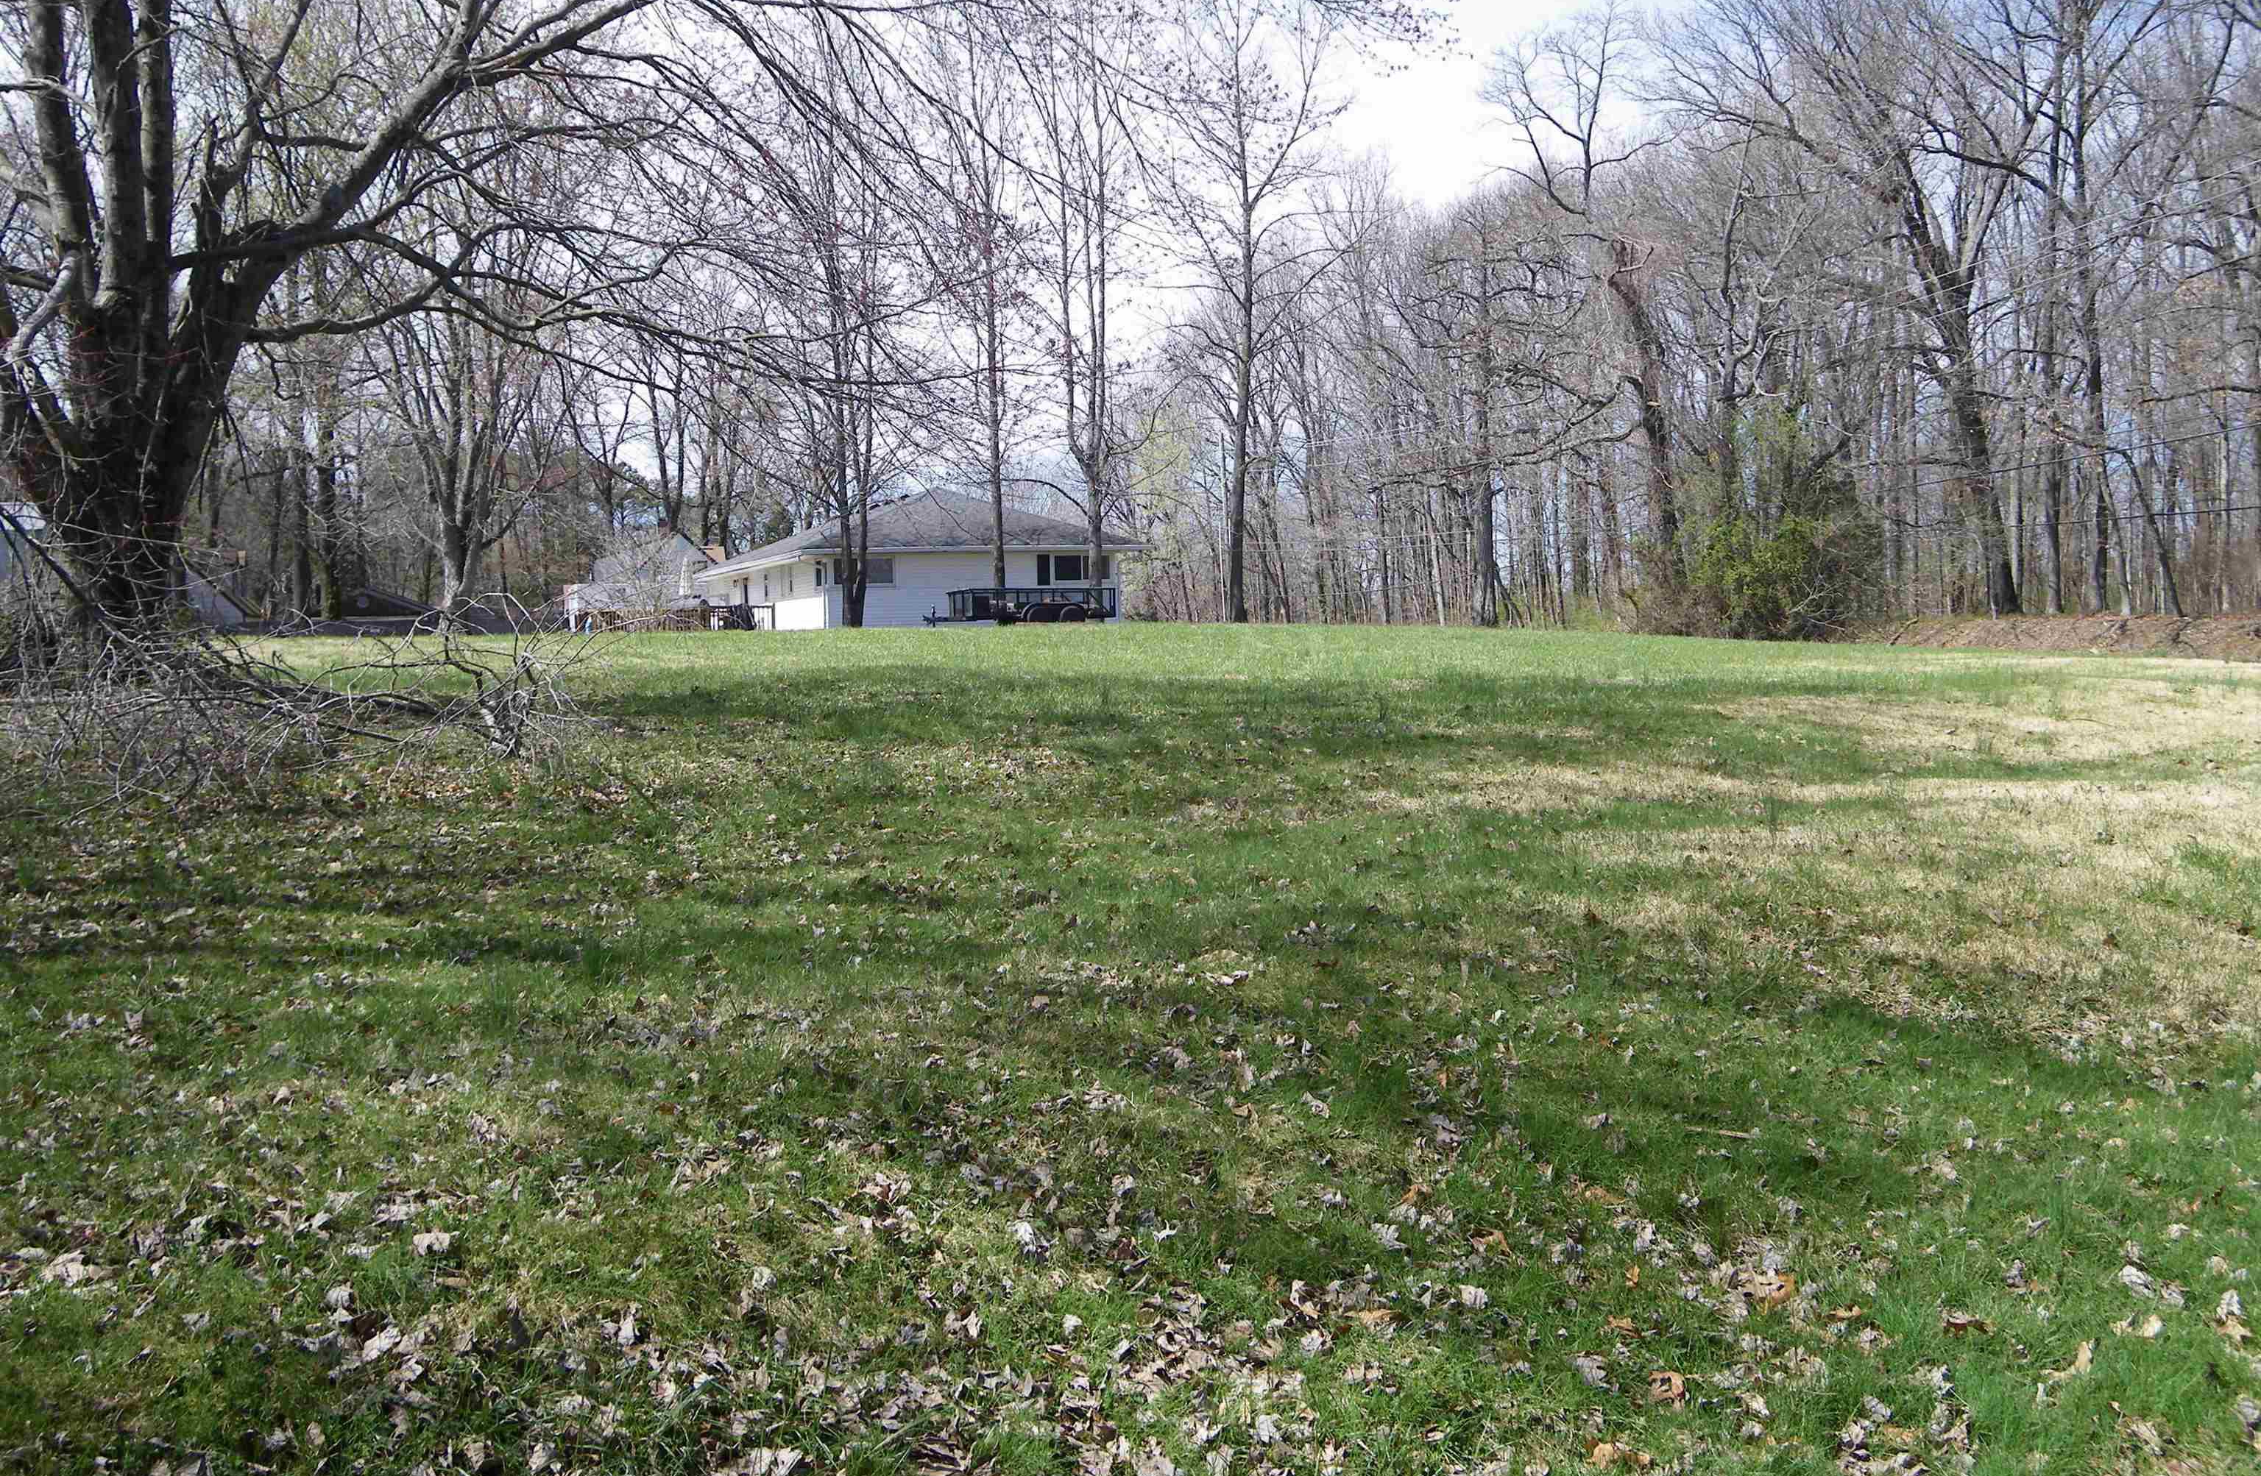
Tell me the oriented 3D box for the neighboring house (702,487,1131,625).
[{"bbox_3d":[-8.057,-5.601,72.909,10.244,4.750,23.810,-2,3,-18],"label":"neighboring house"}]

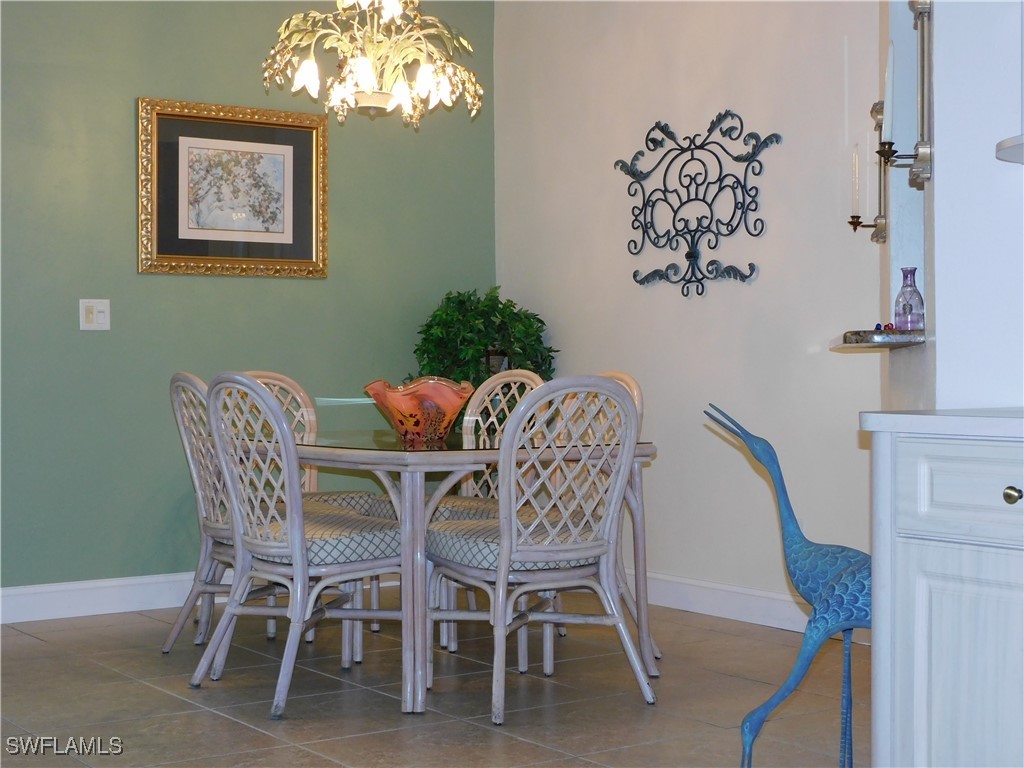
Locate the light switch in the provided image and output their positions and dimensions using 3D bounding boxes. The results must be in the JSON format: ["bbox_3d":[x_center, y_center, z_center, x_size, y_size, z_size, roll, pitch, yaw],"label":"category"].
[{"bbox_3d":[-1.613,-0.267,6.302,0.121,0.120,0.012,-1,1,-36],"label":"light switch"}]

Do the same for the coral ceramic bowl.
[{"bbox_3d":[-0.290,0.077,5.102,0.345,0.204,0.330,0,1,0],"label":"coral ceramic bowl"}]

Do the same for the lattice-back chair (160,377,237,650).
[{"bbox_3d":[-0.817,0.436,5.411,0.580,0.950,0.560,-1,1,-30],"label":"lattice-back chair"}]

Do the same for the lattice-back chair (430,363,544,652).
[{"bbox_3d":[-0.186,0.427,5.920,0.580,0.950,0.560,-1,1,-36],"label":"lattice-back chair"}]

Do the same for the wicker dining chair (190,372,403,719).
[{"bbox_3d":[-0.601,0.444,4.897,0.580,0.950,0.560,-1,1,-36],"label":"wicker dining chair"}]

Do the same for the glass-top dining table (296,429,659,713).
[{"bbox_3d":[-0.320,0.540,5.413,0.950,0.740,1.420,-1,1,-36],"label":"glass-top dining table"}]

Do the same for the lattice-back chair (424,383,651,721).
[{"bbox_3d":[0.047,0.446,4.794,0.560,0.950,0.580,-1,1,-30],"label":"lattice-back chair"}]

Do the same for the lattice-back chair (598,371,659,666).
[{"bbox_3d":[0.121,0.434,5.489,0.580,0.950,0.560,-1,1,-36],"label":"lattice-back chair"}]

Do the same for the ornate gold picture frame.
[{"bbox_3d":[-1.123,-0.781,6.619,0.842,0.688,0.045,-1,1,-36],"label":"ornate gold picture frame"}]

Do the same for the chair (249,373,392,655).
[{"bbox_3d":[-0.827,0.425,6.076,0.560,0.950,0.580,-1,1,-36],"label":"chair"}]

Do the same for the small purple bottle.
[{"bbox_3d":[1.039,-0.223,4.247,0.076,0.173,0.076,0,1,0],"label":"small purple bottle"}]

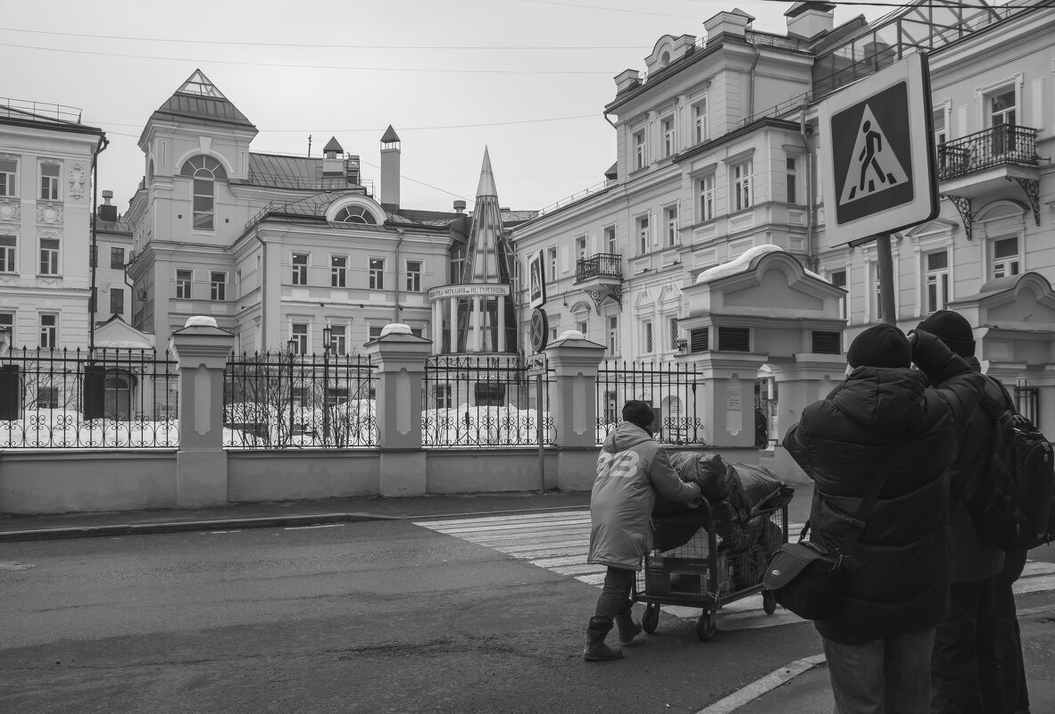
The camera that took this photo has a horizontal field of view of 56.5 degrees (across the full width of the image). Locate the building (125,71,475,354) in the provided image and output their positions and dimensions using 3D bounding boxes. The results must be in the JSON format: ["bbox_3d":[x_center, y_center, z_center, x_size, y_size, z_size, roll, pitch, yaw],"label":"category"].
[{"bbox_3d":[-15.500,-6.084,64.500,18.500,24.500,19.000,2,-4,-24],"label":"building"}]

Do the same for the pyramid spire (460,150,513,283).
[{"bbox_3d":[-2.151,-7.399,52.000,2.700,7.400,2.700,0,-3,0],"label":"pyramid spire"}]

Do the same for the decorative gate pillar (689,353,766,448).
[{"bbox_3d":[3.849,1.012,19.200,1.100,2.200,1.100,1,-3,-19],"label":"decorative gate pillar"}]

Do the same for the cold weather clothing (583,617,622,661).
[{"bbox_3d":[0.465,1.733,6.050,0.265,0.265,0.110,2,-4,-40],"label":"cold weather clothing"}]

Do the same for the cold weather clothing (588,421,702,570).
[{"bbox_3d":[0.765,0.888,6.420,0.550,0.930,0.600,-3,-5,35],"label":"cold weather clothing"}]

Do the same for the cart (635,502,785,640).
[{"bbox_3d":[1.400,1.510,7.320,0.660,0.930,1.270,-3,-5,35],"label":"cart"}]

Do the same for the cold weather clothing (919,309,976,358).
[{"bbox_3d":[1.473,-0.080,3.450,0.200,0.185,0.230,2,-4,-37],"label":"cold weather clothing"}]

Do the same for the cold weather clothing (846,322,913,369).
[{"bbox_3d":[1.105,-0.032,3.100,0.205,0.185,0.230,1,-4,-9],"label":"cold weather clothing"}]

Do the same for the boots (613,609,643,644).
[{"bbox_3d":[0.664,1.787,6.520,0.115,0.240,0.265,-3,-5,38],"label":"boots"}]

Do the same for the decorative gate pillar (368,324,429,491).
[{"bbox_3d":[-2.239,0.917,17.100,0.920,2.950,0.920,1,-3,-19],"label":"decorative gate pillar"}]

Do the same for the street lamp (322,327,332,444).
[{"bbox_3d":[-6.327,0.883,31.000,0.280,3.700,0.280,2,-4,-23],"label":"street lamp"}]

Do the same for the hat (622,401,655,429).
[{"bbox_3d":[0.724,0.375,6.400,0.200,0.190,0.230,-3,-4,37],"label":"hat"}]

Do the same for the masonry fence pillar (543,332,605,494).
[{"bbox_3d":[0.869,0.985,18.200,0.920,2.950,0.920,1,-3,-19],"label":"masonry fence pillar"}]

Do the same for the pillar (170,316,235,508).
[{"bbox_3d":[-5.304,0.875,16.050,0.920,3.050,0.920,1,-3,-19],"label":"pillar"}]

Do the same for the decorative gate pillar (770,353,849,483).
[{"bbox_3d":[6.420,1.383,22.200,1.350,2.870,1.200,2,-4,-23],"label":"decorative gate pillar"}]

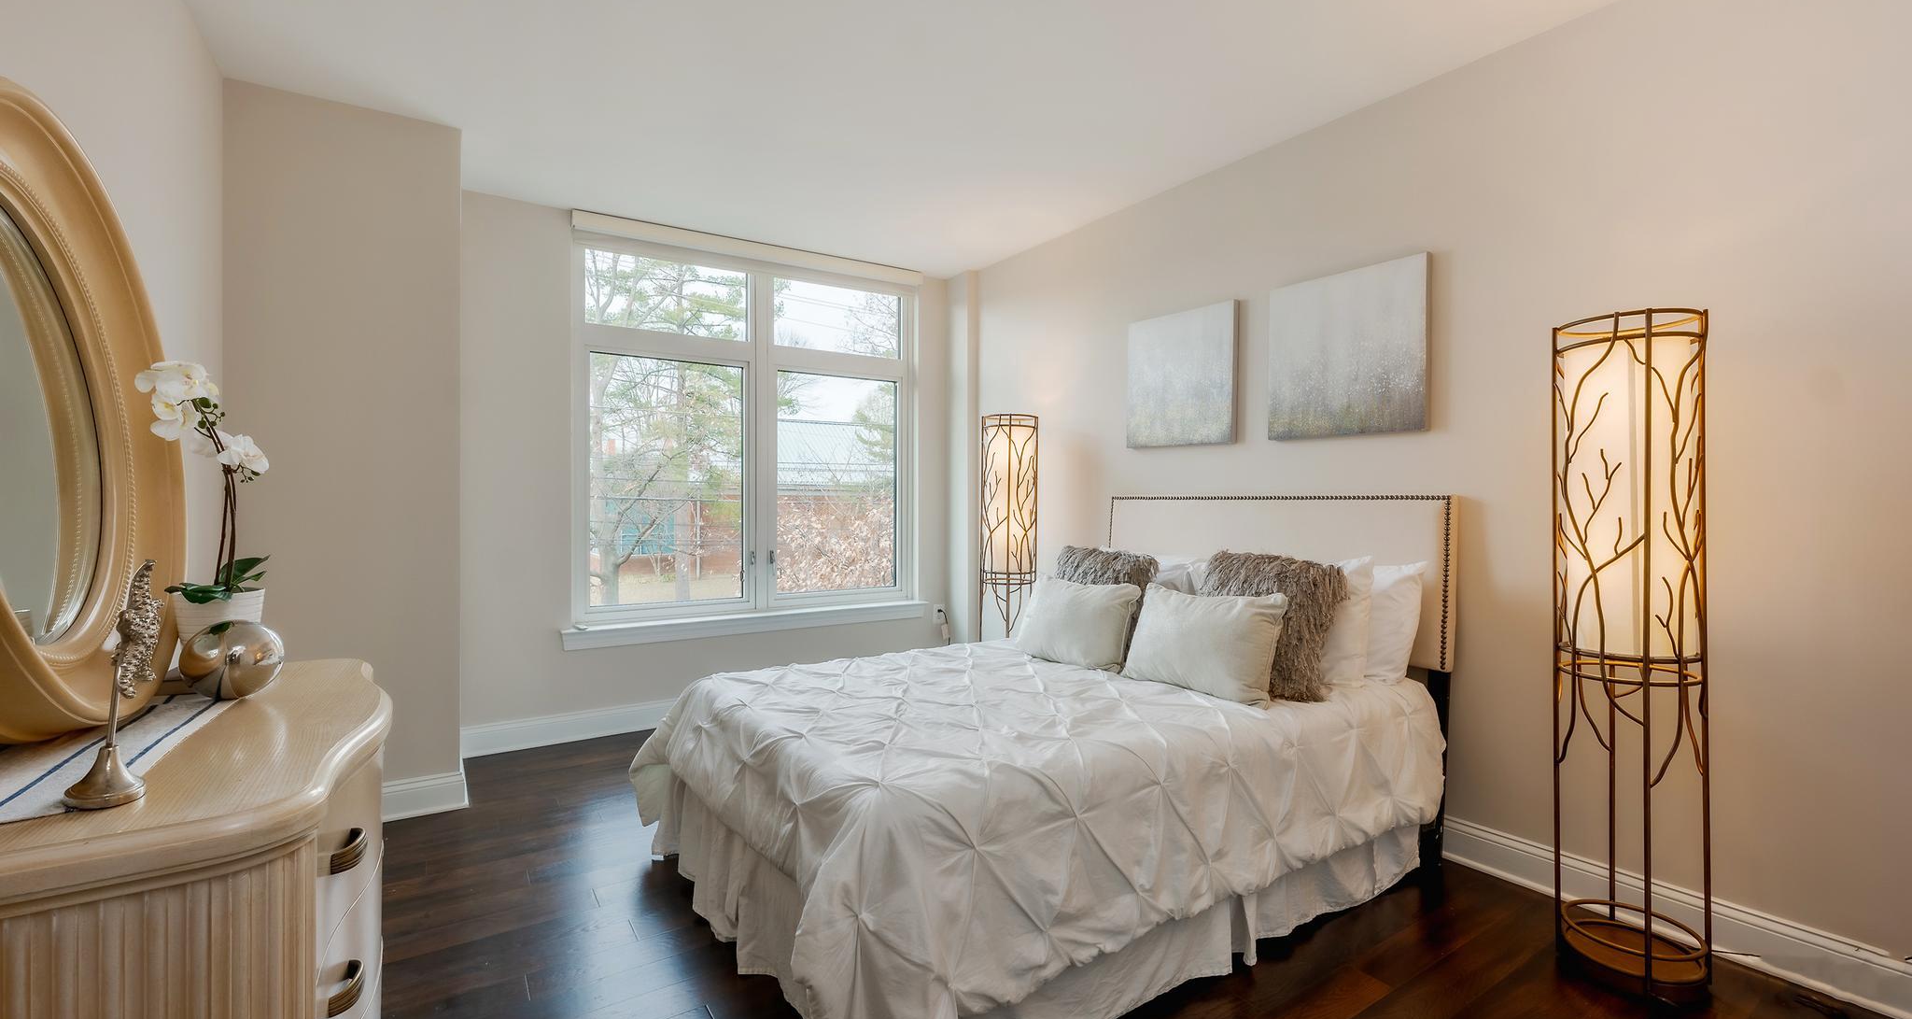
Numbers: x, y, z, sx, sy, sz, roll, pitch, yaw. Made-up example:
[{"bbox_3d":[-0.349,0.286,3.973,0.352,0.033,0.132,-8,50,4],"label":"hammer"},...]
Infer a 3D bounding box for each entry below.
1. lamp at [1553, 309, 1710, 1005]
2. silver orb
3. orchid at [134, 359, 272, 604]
[{"bbox_3d":[1.817,0.351,1.993,0.305,1.750,0.305,0,0,-35],"label":"lamp"},{"bbox_3d":[-1.575,0.326,1.620,0.172,0.172,0.172,0,0,-35],"label":"silver orb"},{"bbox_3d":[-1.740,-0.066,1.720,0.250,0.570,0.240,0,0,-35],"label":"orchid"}]

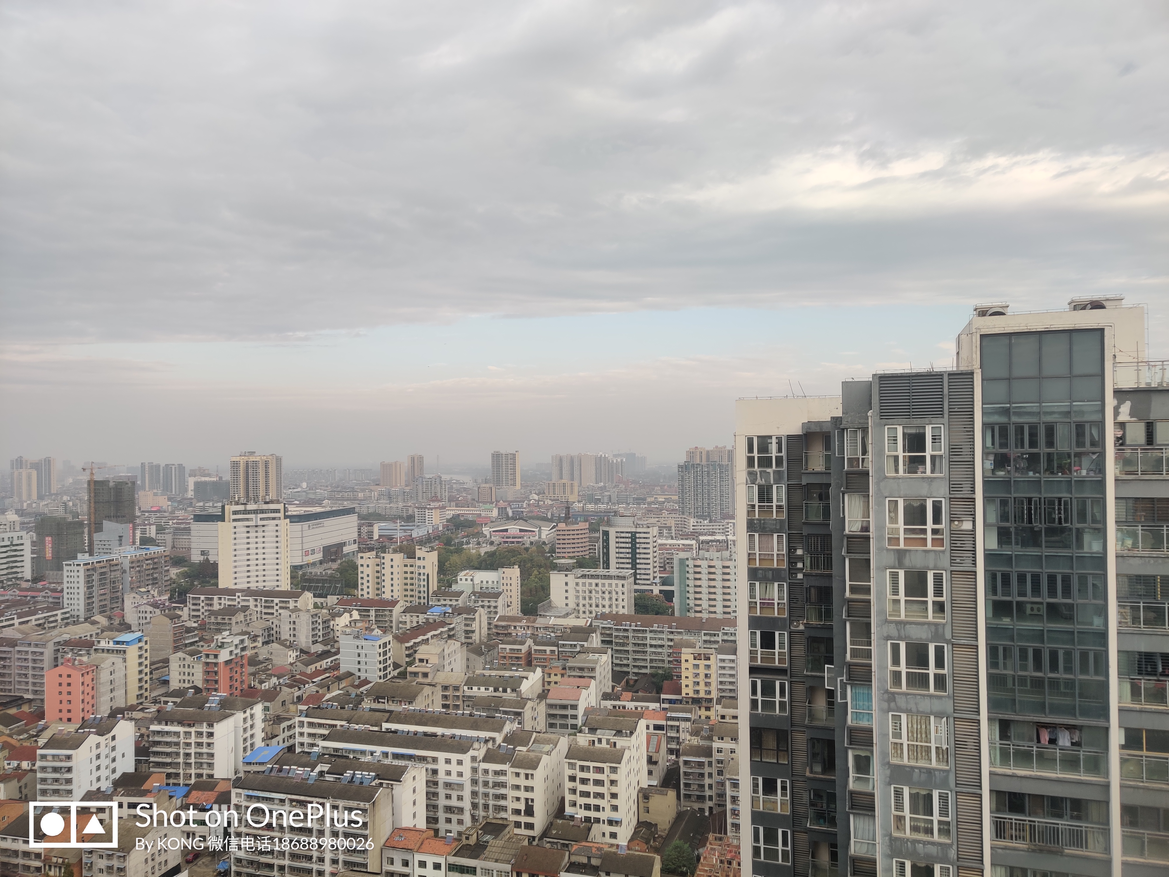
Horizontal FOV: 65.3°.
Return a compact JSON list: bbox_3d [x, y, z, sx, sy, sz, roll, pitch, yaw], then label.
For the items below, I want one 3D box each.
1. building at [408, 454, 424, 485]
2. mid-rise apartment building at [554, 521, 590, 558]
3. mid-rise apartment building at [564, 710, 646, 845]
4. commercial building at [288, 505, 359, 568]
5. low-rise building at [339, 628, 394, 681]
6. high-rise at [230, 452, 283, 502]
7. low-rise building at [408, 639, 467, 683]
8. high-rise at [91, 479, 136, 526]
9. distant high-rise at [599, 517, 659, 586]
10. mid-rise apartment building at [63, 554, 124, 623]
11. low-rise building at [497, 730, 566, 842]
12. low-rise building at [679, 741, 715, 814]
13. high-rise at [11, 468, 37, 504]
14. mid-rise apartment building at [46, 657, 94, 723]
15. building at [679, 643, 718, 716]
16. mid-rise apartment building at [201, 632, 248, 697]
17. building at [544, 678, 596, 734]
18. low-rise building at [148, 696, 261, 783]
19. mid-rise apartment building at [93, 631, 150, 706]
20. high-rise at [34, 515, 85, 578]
[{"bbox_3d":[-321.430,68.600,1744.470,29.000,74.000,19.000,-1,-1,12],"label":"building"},{"bbox_3d":[-9.350,84.950,739.040,28.000,38.000,19.000,-1,-1,8],"label":"mid-rise apartment building"},{"bbox_3d":[5.812,83.228,226.768,14.306,23.800,28.138,-1,-1,14],"label":"mid-rise apartment building"},{"bbox_3d":[-267.688,84.858,797.907,99.087,42.000,101.635,-1,-1,13],"label":"commercial building"},{"bbox_3d":[-85.637,88.244,358.948,16.177,19.300,12.070,-1,-1,17],"label":"low-rise building"},{"bbox_3d":[-433.323,66.768,1209.121,63.000,93.000,20.000,0,-1,-9],"label":"high-rise"},{"bbox_3d":[-55.020,88.530,338.970,9.800,22.300,25.000,-1,-1,19],"label":"low-rise building"},{"bbox_3d":[-417.210,72.810,807.240,35.000,73.000,17.000,-1,-1,6],"label":"high-rise"},{"bbox_3d":[30.260,77.130,603.120,35.700,49.500,15.000,-1,-1,24],"label":"distant high-rise"},{"bbox_3d":[-274.104,83.882,509.321,12.780,36.000,28.786,-1,-1,12],"label":"mid-rise apartment building"},{"bbox_3d":[-11.330,87.120,228.480,7.800,21.500,19.300,-1,-1,21],"label":"low-rise building"},{"bbox_3d":[30.120,88.750,238.660,8.600,16.300,10.000,-1,-1,16],"label":"low-rise building"},{"bbox_3d":[-1053.420,91.460,1714.330,44.000,66.000,20.000,-1,-1,12],"label":"high-rise"},{"bbox_3d":[-175.946,86.896,312.479,12.894,22.500,7.976,-1,-1,6],"label":"mid-rise apartment building"},{"bbox_3d":[40.210,84.397,316.919,11.248,23.300,12.000,-1,-1,12],"label":"building"},{"bbox_3d":[-129.027,84.893,327.950,7.607,26.000,14.537,-1,-1,18],"label":"mid-rise apartment building"},{"bbox_3d":[-4.150,88.340,292.740,10.700,19.000,20.000,-1,-1,15],"label":"building"},{"bbox_3d":[-108.330,87.610,262.490,22.500,23.500,20.000,-1,-1,13],"label":"low-rise building"},{"bbox_3d":[-175.930,87.970,347.000,14.600,26.300,12.000,-1,-1,15],"label":"mid-rise apartment building"},{"bbox_3d":[-399.350,83.600,694.380,30.500,46.000,18.500,-1,-1,16],"label":"high-rise"}]

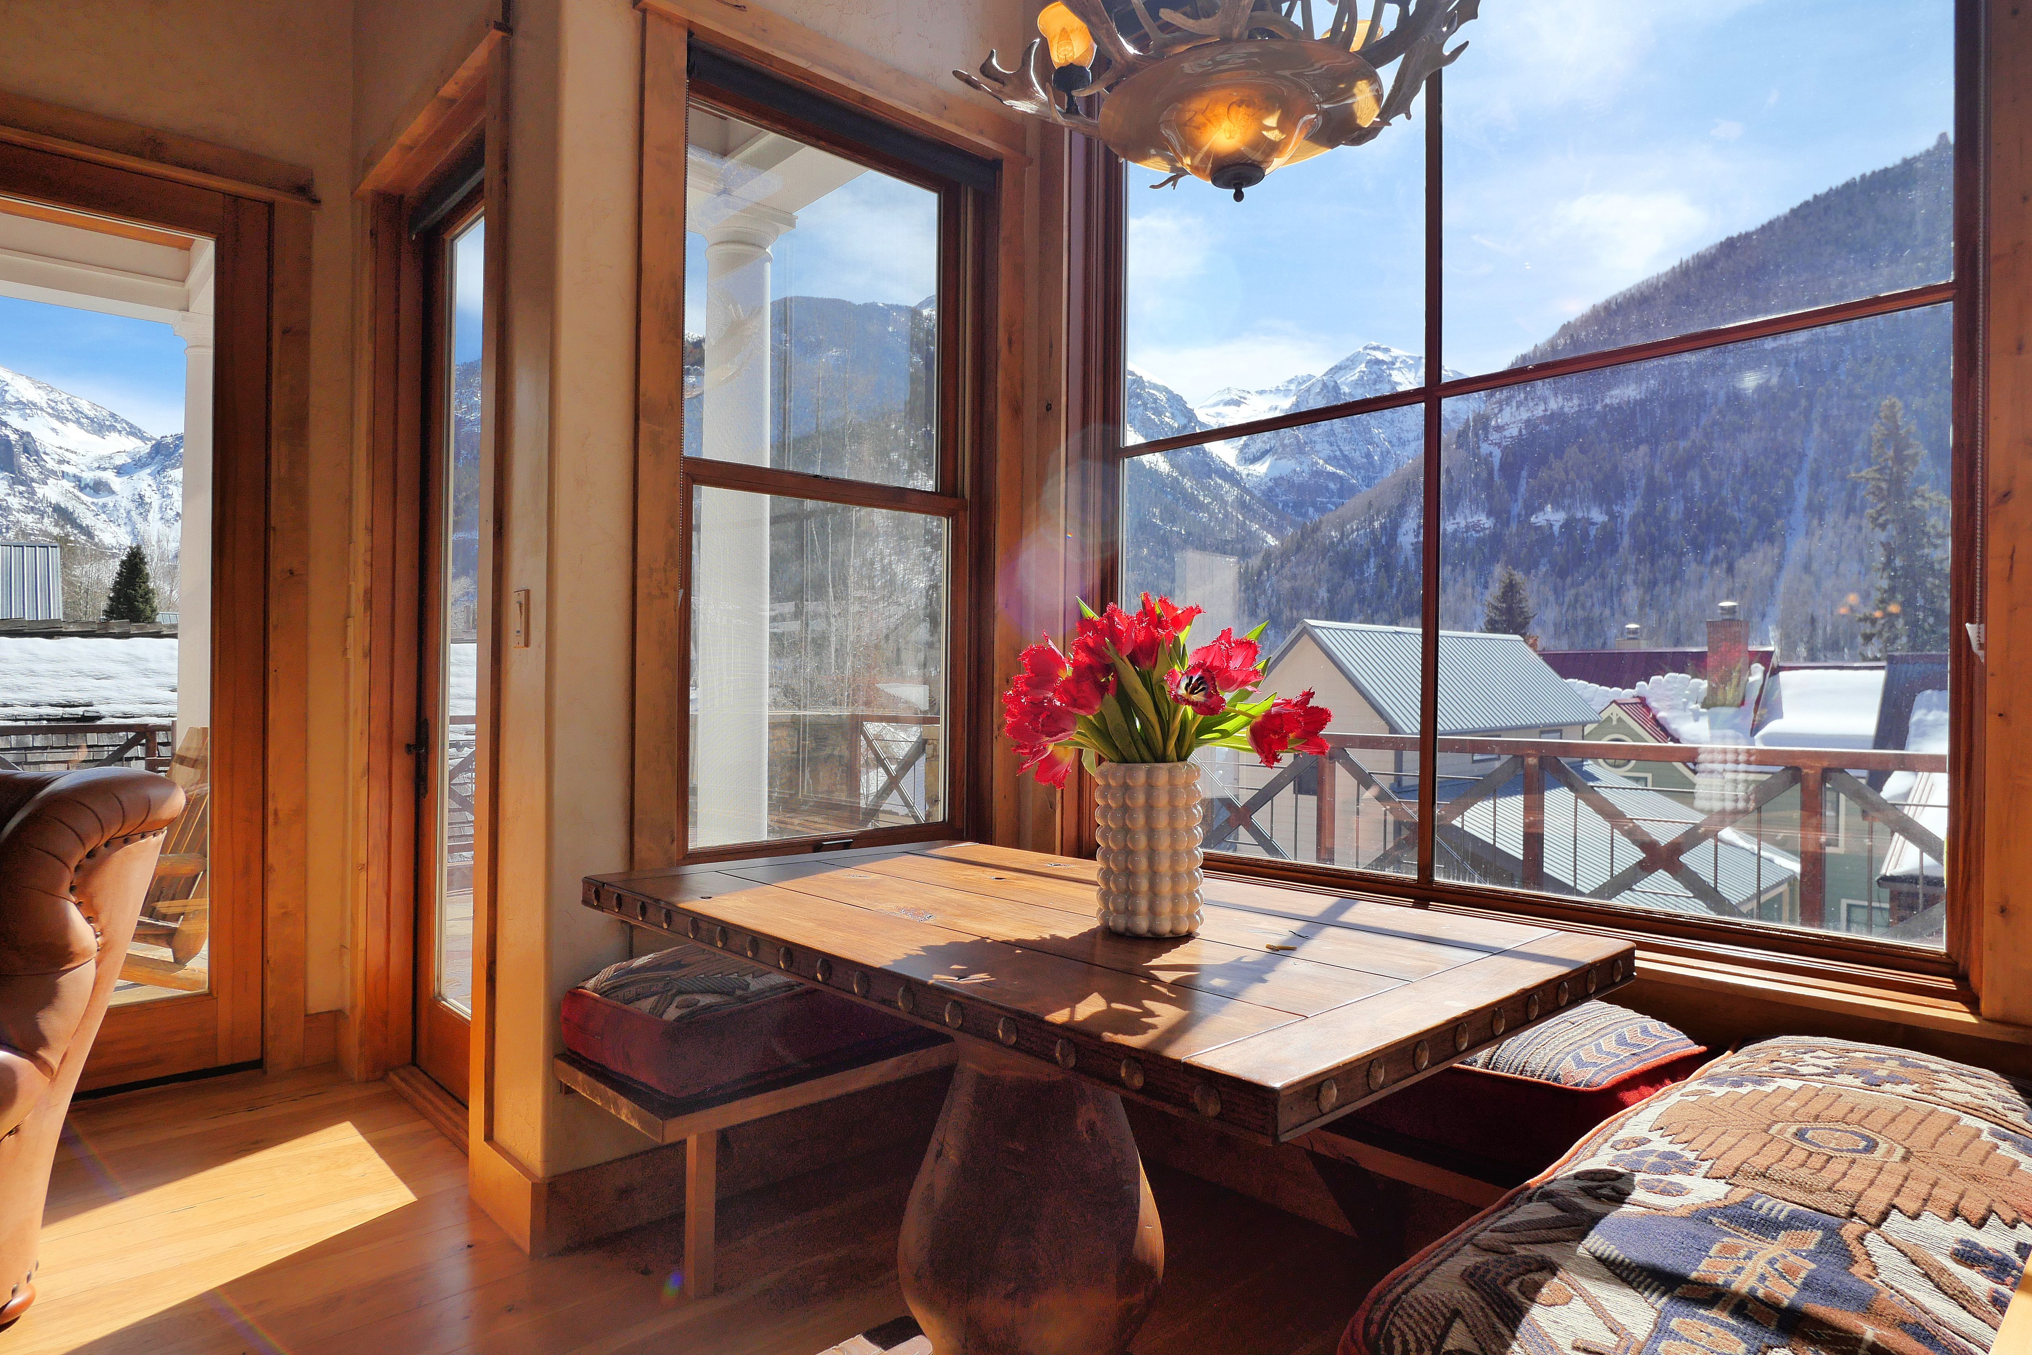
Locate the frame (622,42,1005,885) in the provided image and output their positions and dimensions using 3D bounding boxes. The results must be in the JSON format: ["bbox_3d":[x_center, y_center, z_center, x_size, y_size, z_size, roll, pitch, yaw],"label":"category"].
[{"bbox_3d":[-0.403,-0.469,2.450,1.008,1.839,0.130,1,0,-40],"label":"frame"}]

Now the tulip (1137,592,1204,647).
[{"bbox_3d":[0.223,-0.083,1.460,0.091,0.077,0.080,1,0,0],"label":"tulip"}]

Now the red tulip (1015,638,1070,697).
[{"bbox_3d":[0.038,-0.013,1.440,0.075,0.083,0.080,1,0,0],"label":"red tulip"}]

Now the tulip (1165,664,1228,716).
[{"bbox_3d":[0.246,0.018,1.390,0.087,0.070,0.080,1,0,-6],"label":"tulip"}]

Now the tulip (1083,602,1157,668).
[{"bbox_3d":[0.148,-0.060,1.450,0.099,0.090,0.085,1,0,0],"label":"tulip"}]

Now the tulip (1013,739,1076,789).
[{"bbox_3d":[0.042,0.121,1.420,0.082,0.067,0.080,1,0,0],"label":"tulip"}]

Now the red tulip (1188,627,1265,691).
[{"bbox_3d":[0.301,-0.024,1.460,0.106,0.091,0.090,1,0,0],"label":"red tulip"}]

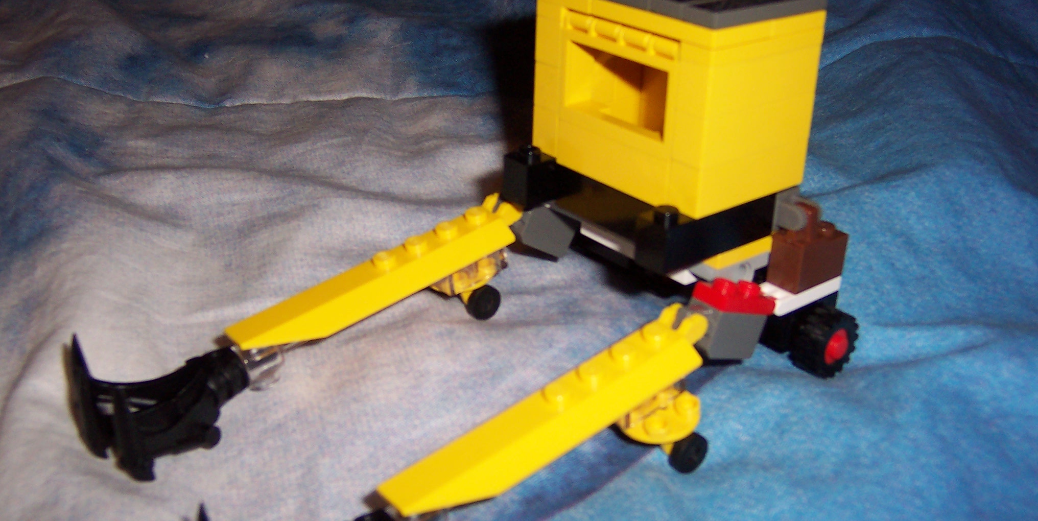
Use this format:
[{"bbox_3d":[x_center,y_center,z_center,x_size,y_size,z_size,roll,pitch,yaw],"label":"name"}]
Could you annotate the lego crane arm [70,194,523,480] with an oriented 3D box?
[{"bbox_3d":[-0.038,0.011,0.218,0.098,0.027,0.022,-27,28,-28],"label":"lego crane arm"}]

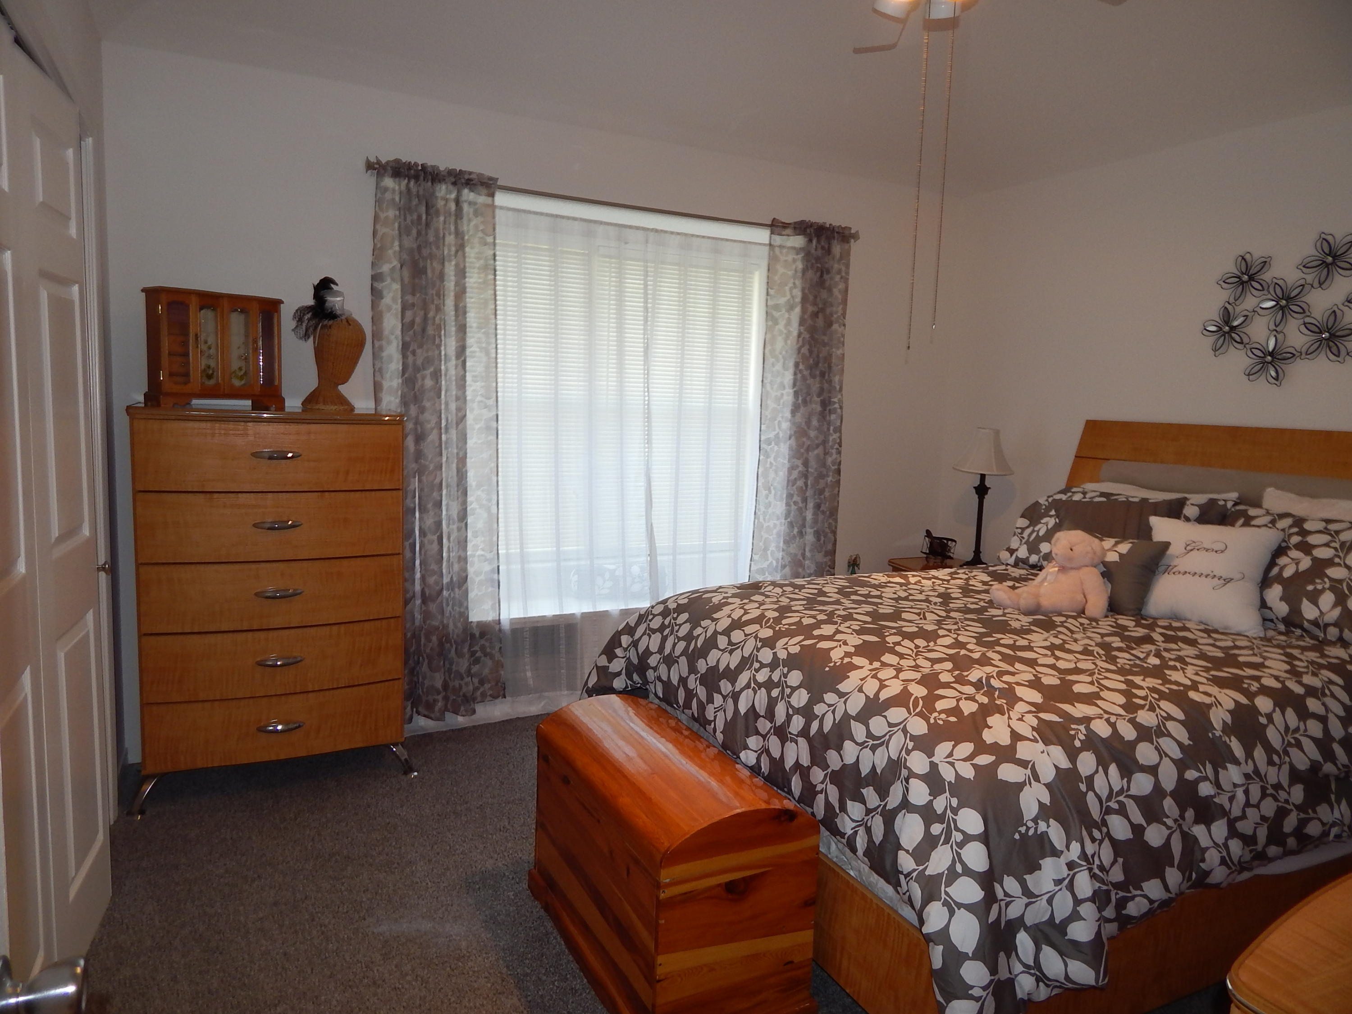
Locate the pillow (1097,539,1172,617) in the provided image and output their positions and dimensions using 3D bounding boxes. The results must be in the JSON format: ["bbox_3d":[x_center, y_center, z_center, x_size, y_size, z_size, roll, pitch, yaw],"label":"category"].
[{"bbox_3d":[1.516,0.215,3.154,0.110,0.285,0.360,27,-6,-27],"label":"pillow"}]

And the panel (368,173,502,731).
[{"bbox_3d":[-0.910,-0.205,3.478,0.510,2.140,0.100,-1,7,-27],"label":"panel"}]

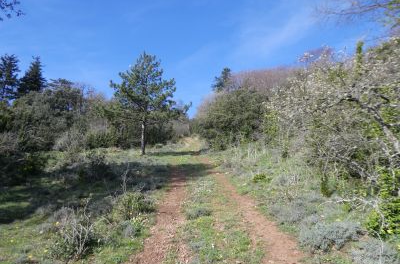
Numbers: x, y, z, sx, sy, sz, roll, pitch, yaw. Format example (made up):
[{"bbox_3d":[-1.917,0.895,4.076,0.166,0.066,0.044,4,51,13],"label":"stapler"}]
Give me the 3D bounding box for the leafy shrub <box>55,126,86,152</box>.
[{"bbox_3d":[-9.551,0.562,20.500,2.172,1.901,1.955,0,-4,0],"label":"leafy shrub"}]

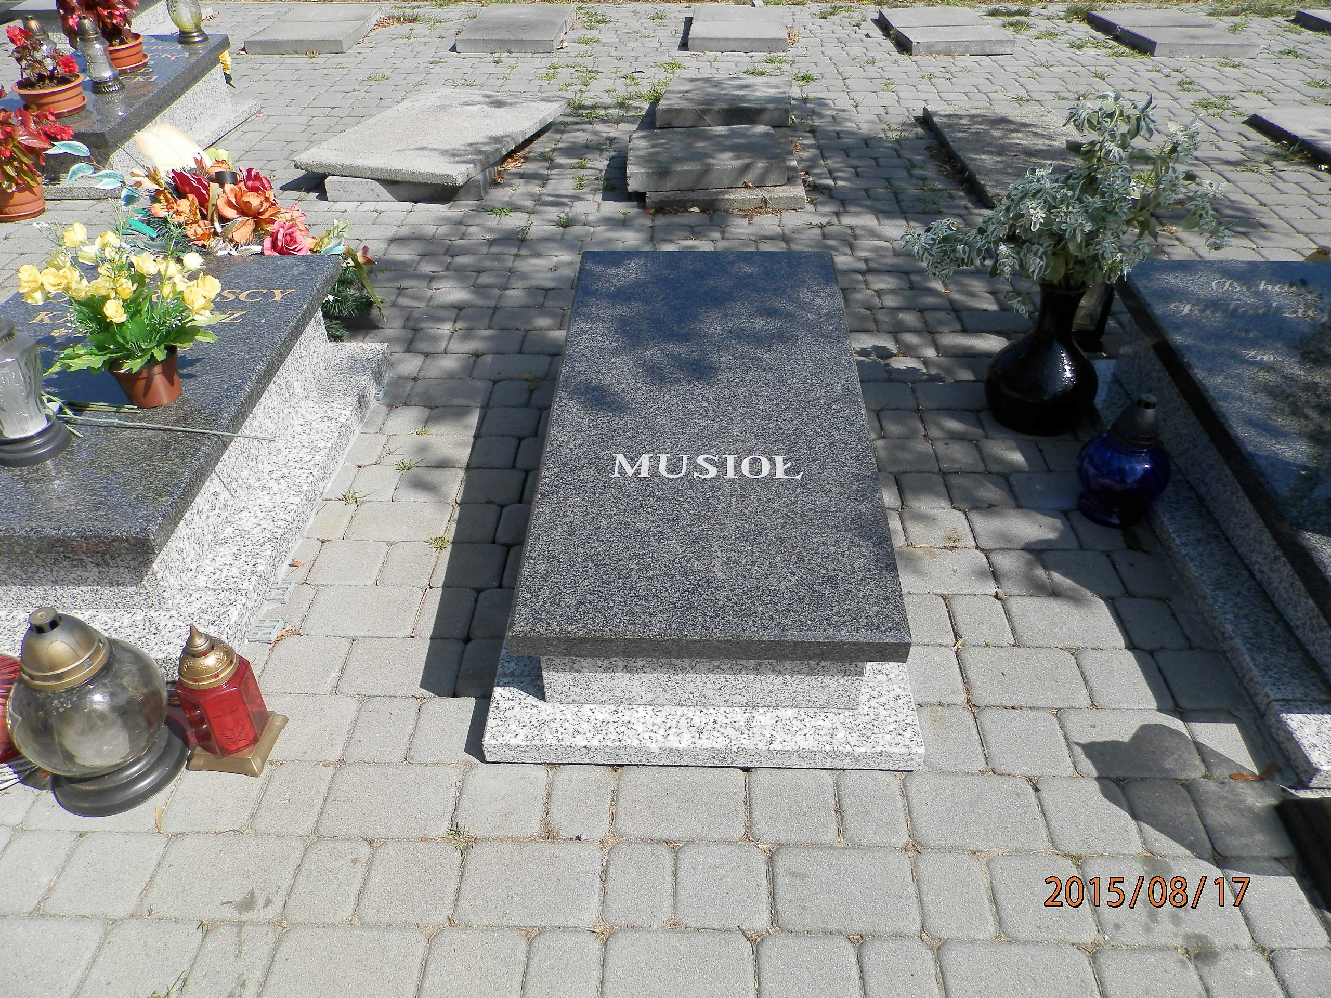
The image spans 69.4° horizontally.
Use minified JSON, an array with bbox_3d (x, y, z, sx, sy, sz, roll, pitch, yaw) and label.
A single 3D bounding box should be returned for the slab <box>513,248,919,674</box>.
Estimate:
[{"bbox_3d":[0.071,-0.158,1.687,0.536,0.042,1.073,1,42,1],"label":"slab"}]

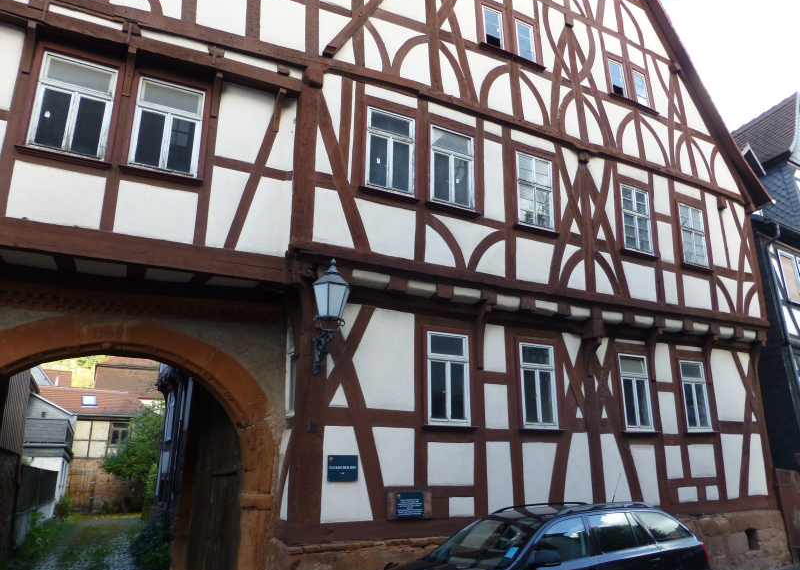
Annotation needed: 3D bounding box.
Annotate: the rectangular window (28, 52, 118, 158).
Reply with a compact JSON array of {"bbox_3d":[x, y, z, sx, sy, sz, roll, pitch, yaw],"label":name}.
[{"bbox_3d":[-3.641,-1.995,6.474,0.741,1.169,0.110,9,-17,-27],"label":"rectangular window"}]

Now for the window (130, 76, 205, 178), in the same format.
[{"bbox_3d":[-2.773,-1.891,6.935,0.754,1.164,0.110,9,-17,-27],"label":"window"}]

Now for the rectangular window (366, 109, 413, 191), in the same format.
[{"bbox_3d":[-0.119,-1.886,8.192,0.776,1.231,0.110,9,-17,-27],"label":"rectangular window"}]

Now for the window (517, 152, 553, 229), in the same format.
[{"bbox_3d":[2.219,-1.517,9.411,0.758,1.255,0.110,9,-17,-27],"label":"window"}]

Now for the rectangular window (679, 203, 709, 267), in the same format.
[{"bbox_3d":[5.716,-0.953,11.231,0.718,1.201,0.110,9,-17,-27],"label":"rectangular window"}]

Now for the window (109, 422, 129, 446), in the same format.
[{"bbox_3d":[-13.084,6.963,27.000,0.920,1.060,0.120,9,-17,-27],"label":"window"}]

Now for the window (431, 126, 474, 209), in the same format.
[{"bbox_3d":[0.807,-1.754,8.678,0.792,1.226,0.110,9,-17,-27],"label":"window"}]

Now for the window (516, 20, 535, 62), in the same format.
[{"bbox_3d":[2.179,-4.209,9.973,0.390,0.727,0.110,9,-17,-27],"label":"window"}]

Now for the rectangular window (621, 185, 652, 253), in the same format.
[{"bbox_3d":[4.323,-1.184,10.507,0.769,1.250,0.110,9,-17,-27],"label":"rectangular window"}]

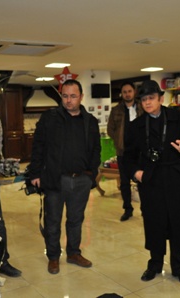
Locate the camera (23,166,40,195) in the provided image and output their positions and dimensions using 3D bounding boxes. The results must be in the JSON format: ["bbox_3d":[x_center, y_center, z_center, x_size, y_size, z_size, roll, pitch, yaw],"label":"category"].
[{"bbox_3d":[-0.541,0.303,3.420,0.170,0.140,0.150,-7,7,-40],"label":"camera"}]

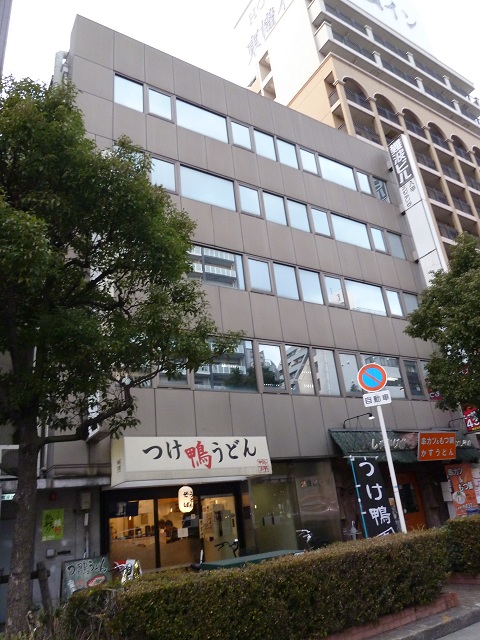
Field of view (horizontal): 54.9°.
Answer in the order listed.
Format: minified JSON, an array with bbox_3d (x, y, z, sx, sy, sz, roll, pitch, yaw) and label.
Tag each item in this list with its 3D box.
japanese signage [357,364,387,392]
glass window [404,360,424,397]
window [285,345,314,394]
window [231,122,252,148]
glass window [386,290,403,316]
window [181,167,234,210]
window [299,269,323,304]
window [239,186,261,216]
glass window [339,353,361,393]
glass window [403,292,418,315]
[{"bbox_3d":[2.806,1.222,9.810,0.600,0.600,0.030,-14,-23,18],"label":"japanese signage"},{"bbox_3d":[7.368,2.487,19.674,0.875,1.587,0.100,8,-26,-31],"label":"glass window"},{"bbox_3d":[2.106,1.768,16.136,1.057,1.770,0.120,8,-27,-31],"label":"window"},{"bbox_3d":[0.051,-7.682,19.376,0.899,1.264,0.120,8,-27,-31],"label":"window"},{"bbox_3d":[6.881,-0.715,20.504,0.787,1.214,0.120,8,-27,-31],"label":"glass window"},{"bbox_3d":[-1.151,-4.843,17.141,2.278,1.395,0.120,8,-27,-31],"label":"window"},{"bbox_3d":[2.787,-1.282,18.095,1.028,1.431,0.120,8,-27,-31],"label":"window"},{"bbox_3d":[0.385,-4.664,18.122,0.879,1.252,0.120,8,-27,-31],"label":"window"},{"bbox_3d":[4.170,2.016,17.352,0.876,1.553,0.120,8,-27,-31],"label":"glass window"},{"bbox_3d":[8.015,-0.532,21.280,1.005,1.443,0.120,8,-27,-31],"label":"glass window"}]

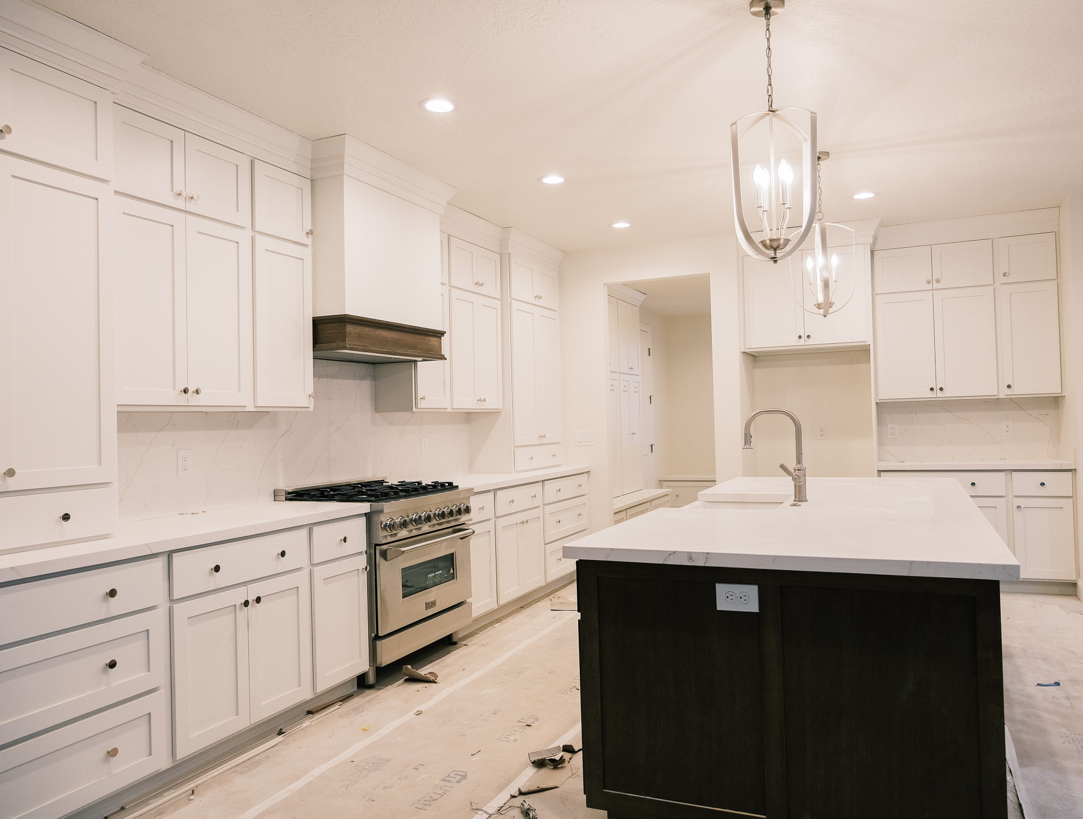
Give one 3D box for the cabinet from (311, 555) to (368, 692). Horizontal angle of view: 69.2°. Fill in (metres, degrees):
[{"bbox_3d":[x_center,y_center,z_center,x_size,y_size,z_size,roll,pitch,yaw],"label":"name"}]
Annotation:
[{"bbox_3d":[-1.179,0.997,3.787,0.550,0.563,0.390,-2,-1,25],"label":"cabinet"}]

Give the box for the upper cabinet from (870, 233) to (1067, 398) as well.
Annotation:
[{"bbox_3d":[3.240,-0.672,6.029,1.240,1.175,0.330,-2,-1,25],"label":"upper cabinet"}]

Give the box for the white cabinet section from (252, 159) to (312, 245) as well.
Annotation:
[{"bbox_3d":[-1.397,-0.996,3.898,0.310,0.345,0.387,-2,-1,25],"label":"white cabinet section"}]

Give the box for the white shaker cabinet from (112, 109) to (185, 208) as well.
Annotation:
[{"bbox_3d":[-1.726,-0.995,3.213,0.330,0.350,0.358,-2,-1,25],"label":"white shaker cabinet"}]

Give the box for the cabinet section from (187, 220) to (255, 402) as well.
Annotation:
[{"bbox_3d":[-1.554,-0.417,3.522,0.310,0.817,0.352,-2,-1,25],"label":"cabinet section"}]

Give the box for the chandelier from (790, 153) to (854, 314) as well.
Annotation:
[{"bbox_3d":[1.551,-0.967,4.333,0.360,0.907,0.360,-2,-1,20],"label":"chandelier"}]

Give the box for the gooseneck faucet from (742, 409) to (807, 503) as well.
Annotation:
[{"bbox_3d":[1.060,0.207,3.588,0.280,0.422,0.095,-2,-1,25],"label":"gooseneck faucet"}]

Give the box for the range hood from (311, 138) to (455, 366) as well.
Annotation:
[{"bbox_3d":[-1.004,-0.821,4.473,0.622,1.062,1.077,-2,-1,25],"label":"range hood"}]

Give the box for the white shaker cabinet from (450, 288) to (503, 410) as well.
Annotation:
[{"bbox_3d":[-0.604,-0.404,5.679,0.319,0.824,0.719,-2,-1,25],"label":"white shaker cabinet"}]

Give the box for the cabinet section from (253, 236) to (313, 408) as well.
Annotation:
[{"bbox_3d":[-1.393,-0.412,3.890,0.330,0.825,0.392,-2,-1,25],"label":"cabinet section"}]

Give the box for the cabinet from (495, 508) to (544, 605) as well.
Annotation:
[{"bbox_3d":[-0.380,1.004,5.512,0.550,0.563,0.727,-2,-1,25],"label":"cabinet"}]

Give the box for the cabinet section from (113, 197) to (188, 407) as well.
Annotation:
[{"bbox_3d":[-1.704,-0.420,3.200,0.310,0.820,0.357,-2,-1,25],"label":"cabinet section"}]

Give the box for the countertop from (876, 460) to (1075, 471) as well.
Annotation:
[{"bbox_3d":[3.223,0.415,5.921,1.245,0.037,0.678,-2,-1,25],"label":"countertop"}]

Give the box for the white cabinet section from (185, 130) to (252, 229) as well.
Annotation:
[{"bbox_3d":[-1.566,-0.999,3.536,0.310,0.342,0.353,-2,-1,25],"label":"white cabinet section"}]

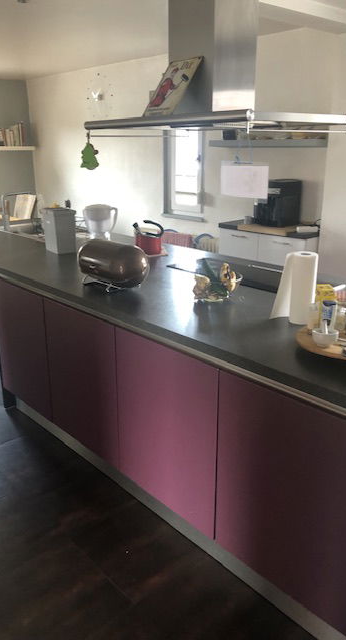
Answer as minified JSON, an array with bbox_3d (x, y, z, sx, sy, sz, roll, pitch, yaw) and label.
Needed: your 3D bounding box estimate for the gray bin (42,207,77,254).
[{"bbox_3d":[-0.723,-0.578,3.333,0.145,0.272,0.205,-12,22,-34],"label":"gray bin"}]

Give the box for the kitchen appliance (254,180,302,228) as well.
[{"bbox_3d":[0.928,-1.033,4.590,0.360,0.375,0.295,-16,24,-39],"label":"kitchen appliance"}]

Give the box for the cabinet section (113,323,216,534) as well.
[{"bbox_3d":[0.169,0.372,2.261,0.580,0.706,0.600,-16,24,-40],"label":"cabinet section"}]

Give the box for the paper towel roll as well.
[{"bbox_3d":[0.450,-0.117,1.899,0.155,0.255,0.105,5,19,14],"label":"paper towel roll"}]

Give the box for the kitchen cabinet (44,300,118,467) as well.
[{"bbox_3d":[-0.237,0.230,2.648,0.560,0.700,0.600,-16,24,-39],"label":"kitchen cabinet"}]

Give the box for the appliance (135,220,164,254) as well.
[{"bbox_3d":[-0.145,-0.507,3.164,0.205,0.195,0.167,9,20,26],"label":"appliance"}]

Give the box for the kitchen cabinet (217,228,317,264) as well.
[{"bbox_3d":[0.976,-0.408,4.844,0.580,0.860,0.931,-16,24,-39],"label":"kitchen cabinet"}]

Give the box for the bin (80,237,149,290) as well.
[{"bbox_3d":[-0.280,-0.260,2.417,0.200,0.207,0.375,-16,24,-39],"label":"bin"}]

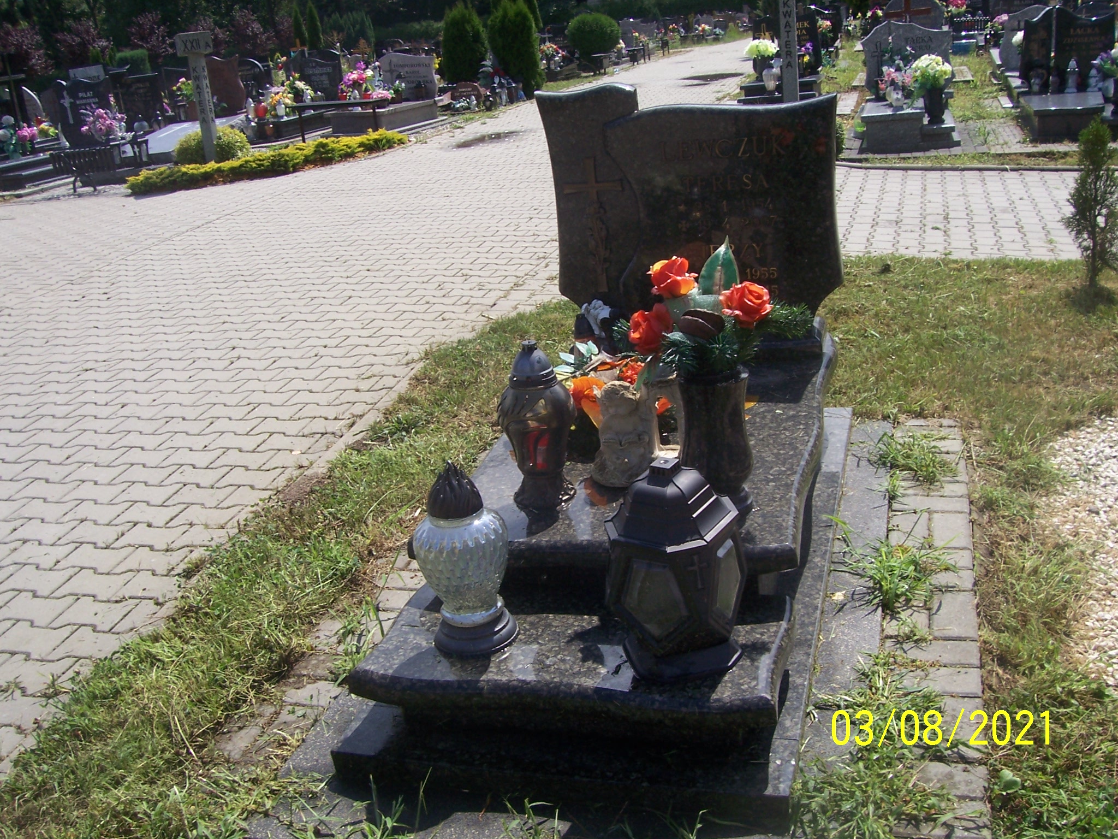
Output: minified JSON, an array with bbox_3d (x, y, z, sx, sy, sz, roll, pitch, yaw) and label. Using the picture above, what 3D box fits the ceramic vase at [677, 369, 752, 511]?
[{"bbox_3d":[0.349,0.048,2.404,0.163,0.320,0.163,1,24,18],"label":"ceramic vase"}]

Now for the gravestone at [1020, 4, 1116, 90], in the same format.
[{"bbox_3d":[4.494,-3.260,9.700,0.770,0.740,0.120,4,23,26],"label":"gravestone"}]

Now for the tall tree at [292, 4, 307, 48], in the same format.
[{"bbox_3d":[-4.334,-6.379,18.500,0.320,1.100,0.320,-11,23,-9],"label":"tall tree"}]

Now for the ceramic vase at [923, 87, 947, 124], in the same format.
[{"bbox_3d":[3.181,-2.659,9.300,0.185,0.310,0.185,3,23,23],"label":"ceramic vase"}]

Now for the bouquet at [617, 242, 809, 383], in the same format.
[{"bbox_3d":[0.325,-0.223,2.290,0.385,0.260,0.290,1,24,18],"label":"bouquet"}]

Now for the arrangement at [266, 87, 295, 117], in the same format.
[{"bbox_3d":[-3.749,-4.267,14.800,0.400,0.400,0.360,5,24,29],"label":"arrangement"}]

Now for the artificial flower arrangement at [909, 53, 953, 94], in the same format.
[{"bbox_3d":[3.114,-2.901,9.200,0.340,0.320,0.330,1,24,18],"label":"artificial flower arrangement"}]

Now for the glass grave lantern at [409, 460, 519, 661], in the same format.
[{"bbox_3d":[-0.190,0.261,2.190,0.190,0.388,0.190,-3,21,9],"label":"glass grave lantern"}]

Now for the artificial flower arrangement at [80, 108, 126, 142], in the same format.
[{"bbox_3d":[-5.439,-3.517,13.100,0.530,0.420,0.450,5,24,29],"label":"artificial flower arrangement"}]

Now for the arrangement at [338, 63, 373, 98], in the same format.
[{"bbox_3d":[-2.284,-3.791,12.300,0.380,0.370,0.340,-10,23,-7],"label":"arrangement"}]

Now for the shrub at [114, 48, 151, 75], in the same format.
[{"bbox_3d":[-7.322,-5.796,19.000,0.650,1.250,0.650,5,24,29],"label":"shrub"}]

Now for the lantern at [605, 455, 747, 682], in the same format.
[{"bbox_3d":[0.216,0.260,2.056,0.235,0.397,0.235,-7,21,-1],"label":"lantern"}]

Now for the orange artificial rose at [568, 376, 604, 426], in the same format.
[{"bbox_3d":[0.069,-0.046,2.680,0.095,0.110,0.090,-6,22,2],"label":"orange artificial rose"}]

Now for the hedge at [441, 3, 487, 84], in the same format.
[{"bbox_3d":[-1.616,-6.382,18.900,0.820,1.470,0.820,0,22,18],"label":"hedge"}]

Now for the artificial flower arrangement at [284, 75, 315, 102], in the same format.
[{"bbox_3d":[-3.042,-3.879,12.900,0.340,0.310,0.320,-11,23,-10],"label":"artificial flower arrangement"}]

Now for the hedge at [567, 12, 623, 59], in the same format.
[{"bbox_3d":[0.705,-7.604,21.900,1.100,1.030,1.100,-6,21,2],"label":"hedge"}]

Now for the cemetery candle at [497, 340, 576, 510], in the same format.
[{"bbox_3d":[-0.055,0.006,2.526,0.178,0.390,0.178,1,24,18],"label":"cemetery candle"}]

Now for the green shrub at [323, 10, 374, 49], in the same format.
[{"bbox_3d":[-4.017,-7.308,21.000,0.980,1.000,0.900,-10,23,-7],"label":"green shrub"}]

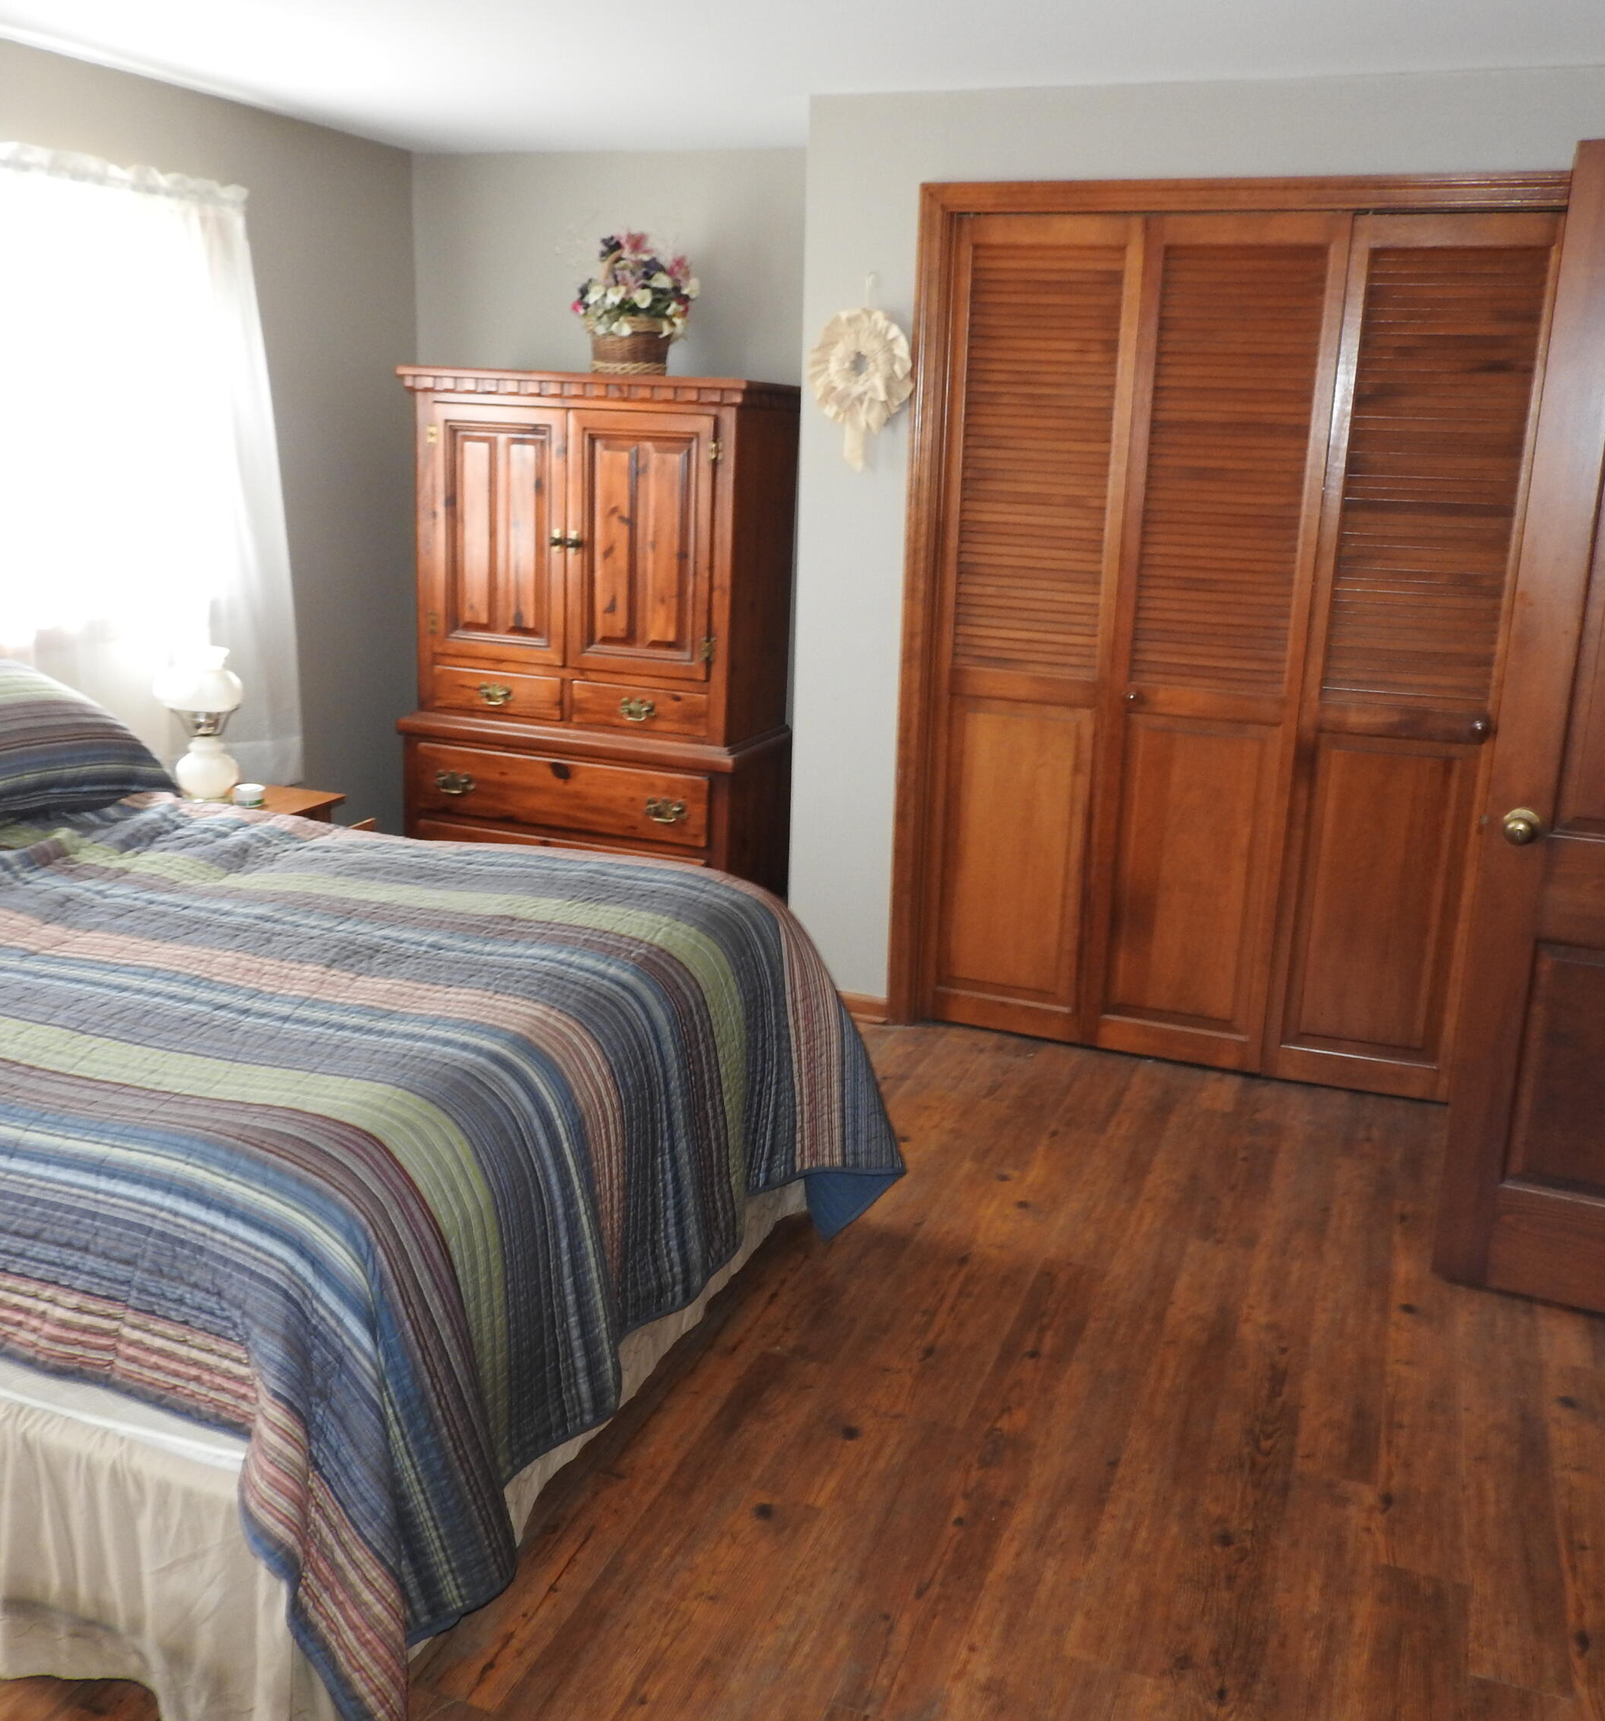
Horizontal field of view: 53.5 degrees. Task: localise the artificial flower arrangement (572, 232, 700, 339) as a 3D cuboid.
[{"bbox_3d":[-0.460,-1.591,4.419,0.330,0.275,0.270,7,16,20],"label":"artificial flower arrangement"}]

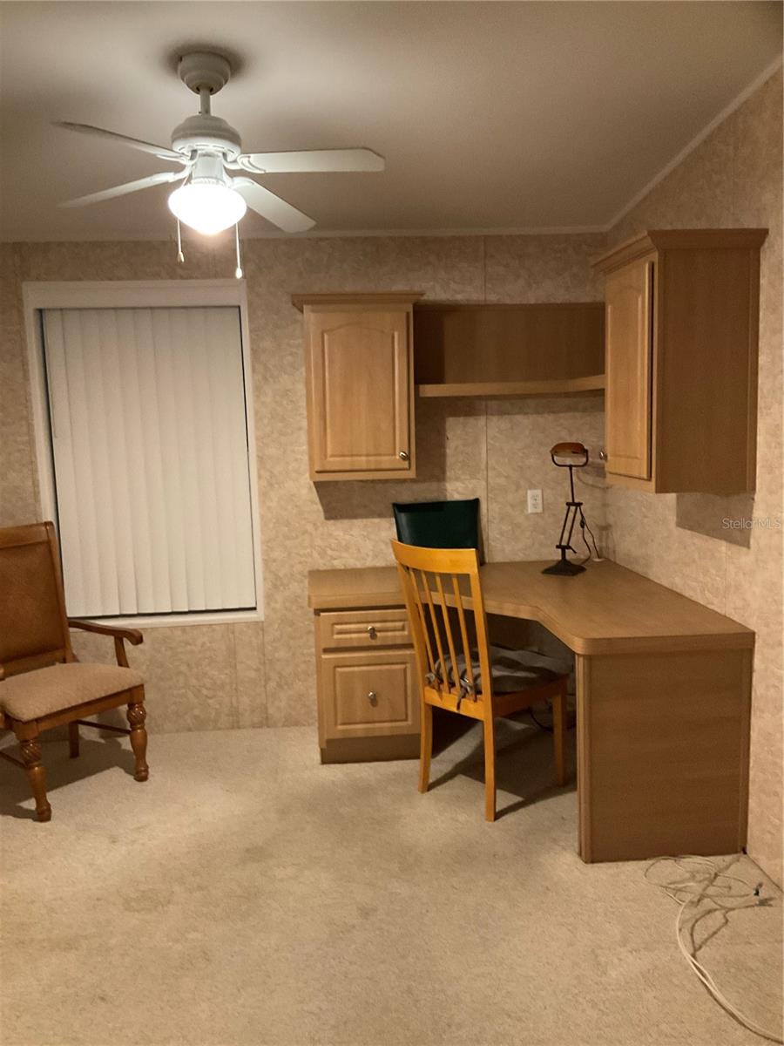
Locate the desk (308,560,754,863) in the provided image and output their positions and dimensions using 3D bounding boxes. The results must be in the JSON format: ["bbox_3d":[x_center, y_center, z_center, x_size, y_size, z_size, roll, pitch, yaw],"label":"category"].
[{"bbox_3d":[0.392,0.667,3.558,1.464,0.759,1.505,-2,7,-4],"label":"desk"}]

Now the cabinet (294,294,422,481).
[{"bbox_3d":[-0.142,-0.601,3.949,0.562,0.791,0.366,-2,7,-4],"label":"cabinet"}]

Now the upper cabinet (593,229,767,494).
[{"bbox_3d":[0.937,-0.516,2.958,0.369,0.789,0.598,-2,7,-4],"label":"upper cabinet"}]

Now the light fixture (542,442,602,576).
[{"bbox_3d":[0.814,-0.076,4.017,0.185,0.586,0.270,3,8,34],"label":"light fixture"}]

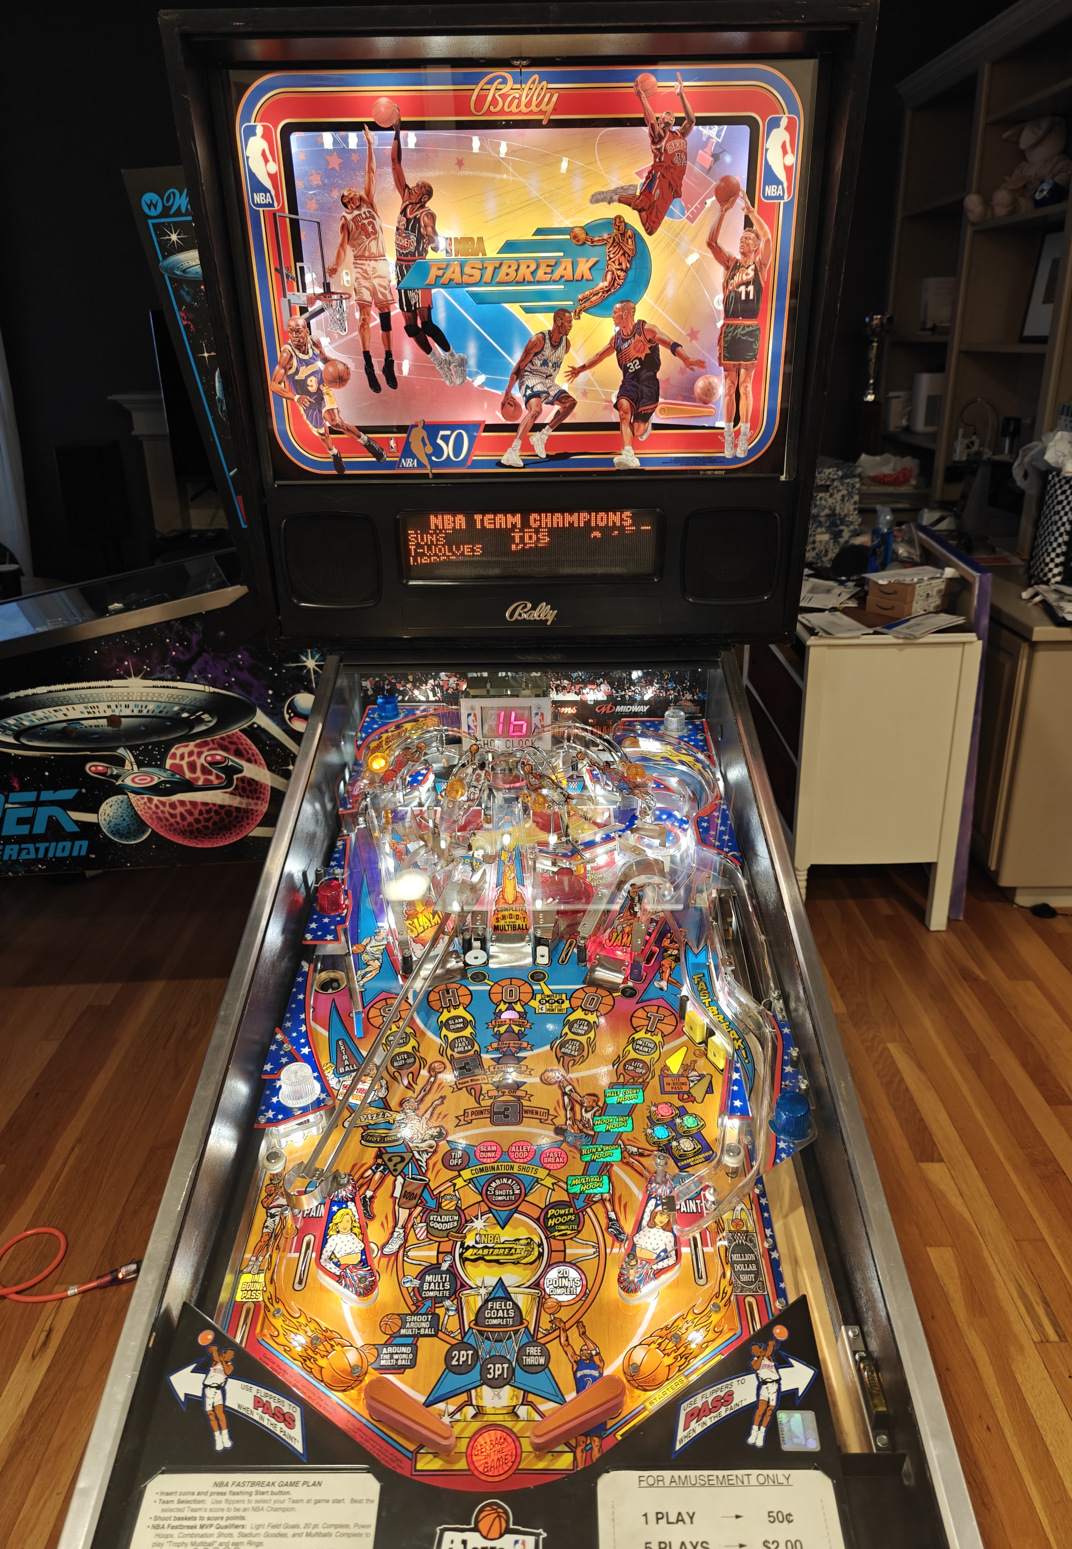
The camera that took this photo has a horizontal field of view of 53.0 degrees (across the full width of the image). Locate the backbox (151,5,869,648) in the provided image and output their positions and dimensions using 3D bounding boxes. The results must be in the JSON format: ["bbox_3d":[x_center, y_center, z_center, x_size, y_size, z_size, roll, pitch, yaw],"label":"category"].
[{"bbox_3d":[-0.010,-0.506,1.372,0.730,0.715,0.335,-1,21,0],"label":"backbox"}]

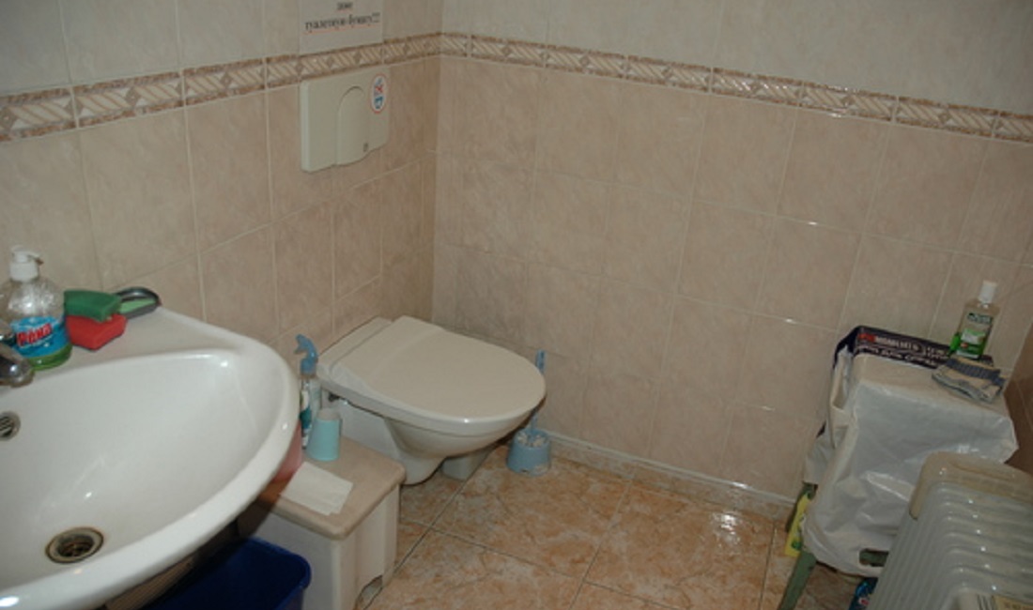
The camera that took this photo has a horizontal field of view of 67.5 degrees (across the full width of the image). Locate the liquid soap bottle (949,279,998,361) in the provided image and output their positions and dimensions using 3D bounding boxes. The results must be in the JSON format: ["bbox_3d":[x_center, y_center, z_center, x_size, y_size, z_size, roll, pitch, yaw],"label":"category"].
[{"bbox_3d":[0.989,0.032,1.664,0.056,0.168,0.037,9,25,8],"label":"liquid soap bottle"}]

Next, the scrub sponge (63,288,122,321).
[{"bbox_3d":[-0.582,0.004,1.049,0.075,0.023,0.047,8,25,7],"label":"scrub sponge"}]

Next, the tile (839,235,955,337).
[{"bbox_3d":[0.842,-0.026,1.722,0.200,0.252,0.010,14,26,19],"label":"tile"}]

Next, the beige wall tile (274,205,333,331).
[{"bbox_3d":[-0.443,-0.082,1.617,0.009,0.250,0.200,14,26,18],"label":"beige wall tile"}]

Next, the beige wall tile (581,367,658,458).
[{"bbox_3d":[0.285,0.294,2.168,0.200,0.247,0.010,14,26,19],"label":"beige wall tile"}]

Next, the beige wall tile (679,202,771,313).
[{"bbox_3d":[0.508,-0.120,1.894,0.200,0.250,0.010,14,26,19],"label":"beige wall tile"}]

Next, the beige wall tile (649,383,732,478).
[{"bbox_3d":[0.470,0.338,2.104,0.200,0.247,0.010,14,26,19],"label":"beige wall tile"}]

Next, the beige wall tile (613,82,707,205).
[{"bbox_3d":[0.338,-0.391,1.838,0.200,0.250,0.010,14,26,19],"label":"beige wall tile"}]

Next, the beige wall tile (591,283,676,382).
[{"bbox_3d":[0.302,0.066,2.048,0.200,0.250,0.010,14,26,19],"label":"beige wall tile"}]

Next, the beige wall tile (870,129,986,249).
[{"bbox_3d":[0.882,-0.254,1.669,0.200,0.250,0.010,14,26,19],"label":"beige wall tile"}]

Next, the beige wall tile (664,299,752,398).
[{"bbox_3d":[0.490,0.109,1.999,0.200,0.250,0.010,14,26,19],"label":"beige wall tile"}]

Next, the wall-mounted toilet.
[{"bbox_3d":[-0.181,0.285,1.841,0.500,0.365,0.370,14,26,19],"label":"wall-mounted toilet"}]

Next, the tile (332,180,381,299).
[{"bbox_3d":[-0.374,-0.159,1.815,0.010,0.250,0.200,14,26,19],"label":"tile"}]

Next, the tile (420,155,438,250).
[{"bbox_3d":[-0.243,-0.282,2.107,0.010,0.250,0.080,14,26,19],"label":"tile"}]

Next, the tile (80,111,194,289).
[{"bbox_3d":[-0.577,-0.168,1.194,0.010,0.250,0.200,14,26,19],"label":"tile"}]

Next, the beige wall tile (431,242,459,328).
[{"bbox_3d":[-0.201,-0.051,2.196,0.085,0.252,0.010,14,26,19],"label":"beige wall tile"}]

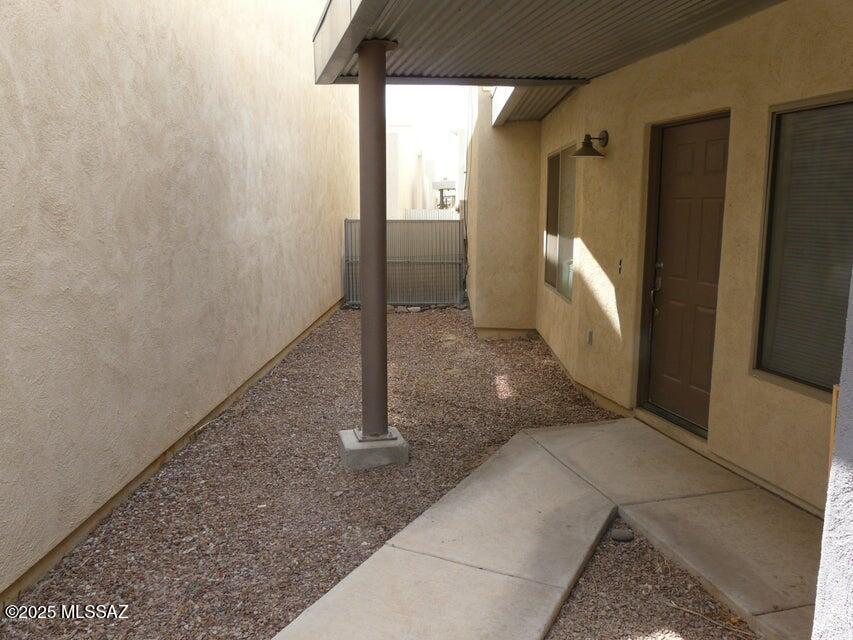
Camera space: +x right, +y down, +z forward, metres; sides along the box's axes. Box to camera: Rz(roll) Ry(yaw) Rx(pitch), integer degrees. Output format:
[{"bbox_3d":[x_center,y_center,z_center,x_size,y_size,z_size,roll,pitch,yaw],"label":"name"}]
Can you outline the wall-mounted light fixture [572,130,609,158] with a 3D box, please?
[{"bbox_3d":[1.306,-1.412,5.558,0.285,0.220,0.265,-2,9,-14],"label":"wall-mounted light fixture"}]

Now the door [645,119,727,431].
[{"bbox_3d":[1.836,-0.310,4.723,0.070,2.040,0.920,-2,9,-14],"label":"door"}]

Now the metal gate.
[{"bbox_3d":[-0.385,-1.006,12.102,2.150,1.500,0.070,0,9,1],"label":"metal gate"}]

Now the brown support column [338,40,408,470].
[{"bbox_3d":[-0.355,-0.402,4.450,0.390,2.665,0.385,-2,9,-14],"label":"brown support column"}]

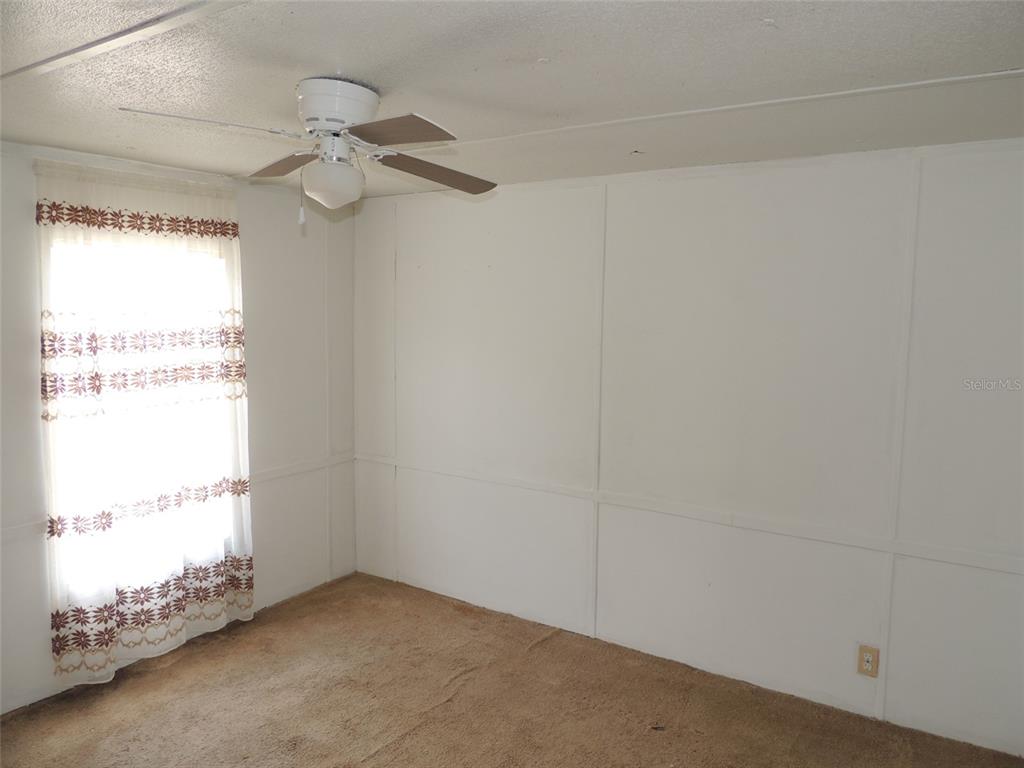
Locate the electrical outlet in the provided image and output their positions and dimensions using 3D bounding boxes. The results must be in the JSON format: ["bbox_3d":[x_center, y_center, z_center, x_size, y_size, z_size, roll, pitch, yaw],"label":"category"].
[{"bbox_3d":[1.364,1.061,2.712,0.070,0.115,0.010,5,7,32],"label":"electrical outlet"}]

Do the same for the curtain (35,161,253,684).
[{"bbox_3d":[-1.515,0.154,3.044,0.093,2.030,0.907,5,7,32],"label":"curtain"}]

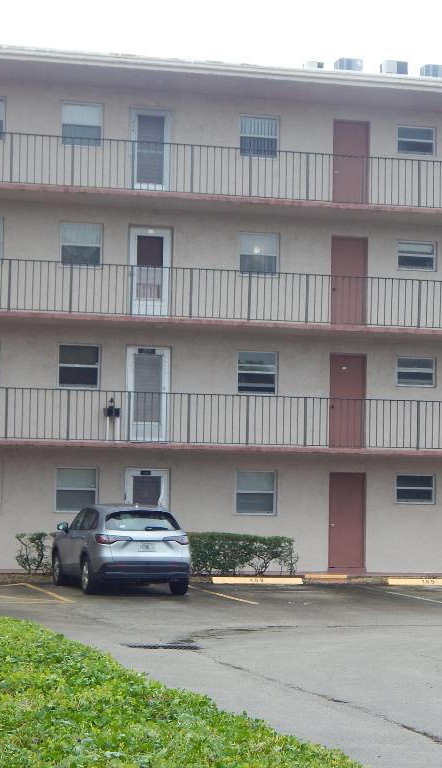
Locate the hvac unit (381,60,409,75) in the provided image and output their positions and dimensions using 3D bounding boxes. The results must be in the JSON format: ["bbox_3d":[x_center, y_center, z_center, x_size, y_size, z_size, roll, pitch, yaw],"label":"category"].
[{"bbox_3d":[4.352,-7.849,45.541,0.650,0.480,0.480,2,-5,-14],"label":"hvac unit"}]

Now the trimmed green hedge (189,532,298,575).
[{"bbox_3d":[0.322,3.467,36.713,2.580,0.890,0.950,2,-5,-14],"label":"trimmed green hedge"}]

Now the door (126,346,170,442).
[{"bbox_3d":[-1.559,0.244,38.963,0.960,2.070,0.090,2,-5,-14],"label":"door"}]

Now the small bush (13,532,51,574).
[{"bbox_3d":[-3.667,3.356,35.783,0.860,0.860,0.750,2,-5,-14],"label":"small bush"}]

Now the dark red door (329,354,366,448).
[{"bbox_3d":[2.841,0.391,40.101,0.860,2.070,0.090,2,-5,-14],"label":"dark red door"}]

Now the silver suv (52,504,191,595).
[{"bbox_3d":[-1.869,3.034,33.414,1.860,1.610,4.570,2,-5,-15],"label":"silver suv"}]

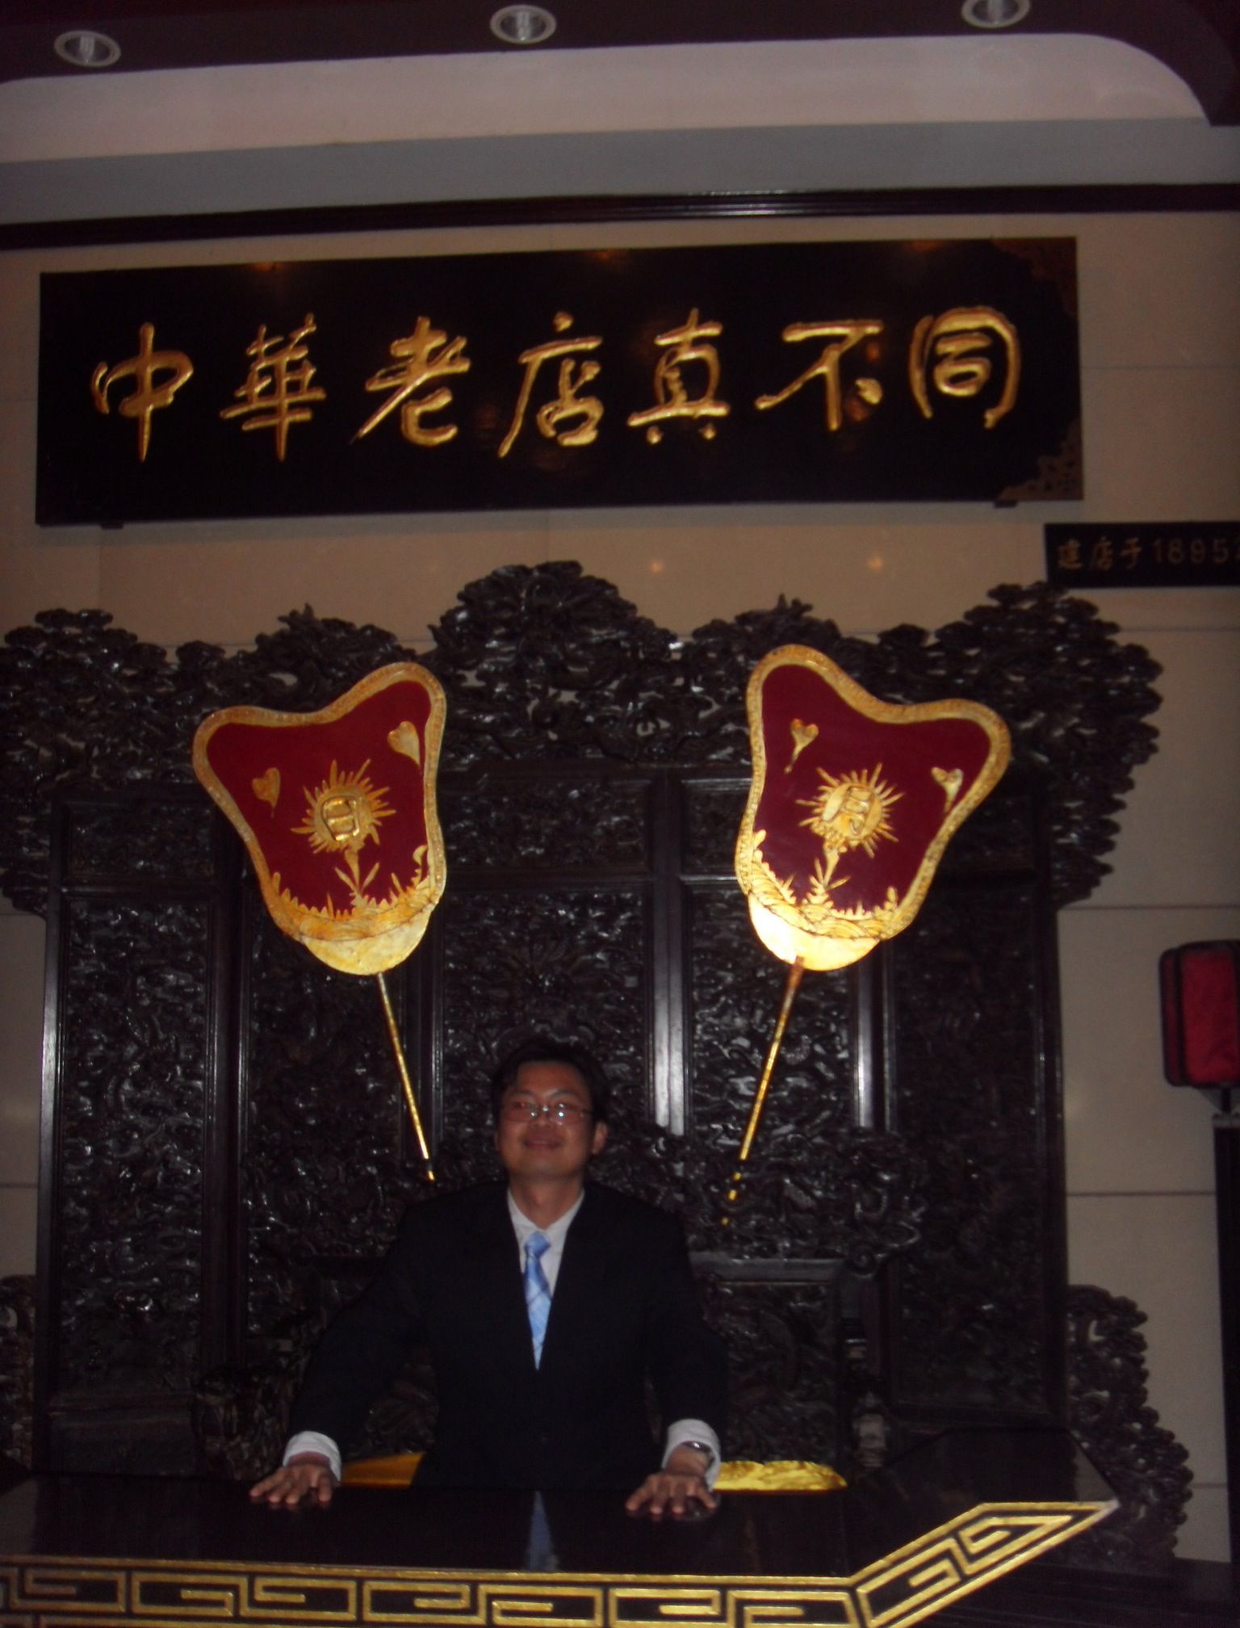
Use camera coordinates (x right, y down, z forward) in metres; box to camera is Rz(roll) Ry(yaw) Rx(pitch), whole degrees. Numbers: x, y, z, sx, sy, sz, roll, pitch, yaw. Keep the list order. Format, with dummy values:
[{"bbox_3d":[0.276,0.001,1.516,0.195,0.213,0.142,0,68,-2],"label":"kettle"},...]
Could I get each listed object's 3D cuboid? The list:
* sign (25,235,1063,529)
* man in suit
[{"bbox_3d":[-0.169,-1.060,4.580,2.550,0.635,0.070,-1,-3,4],"label":"sign"},{"bbox_3d":[-0.180,0.955,2.840,0.690,1.250,0.620,-1,-7,5],"label":"man in suit"}]

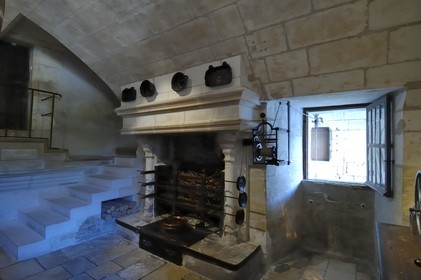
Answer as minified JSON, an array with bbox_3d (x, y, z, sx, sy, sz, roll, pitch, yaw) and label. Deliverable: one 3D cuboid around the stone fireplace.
[{"bbox_3d":[-0.515,0.220,3.510,2.680,2.460,0.740,0,-1,35],"label":"stone fireplace"}]

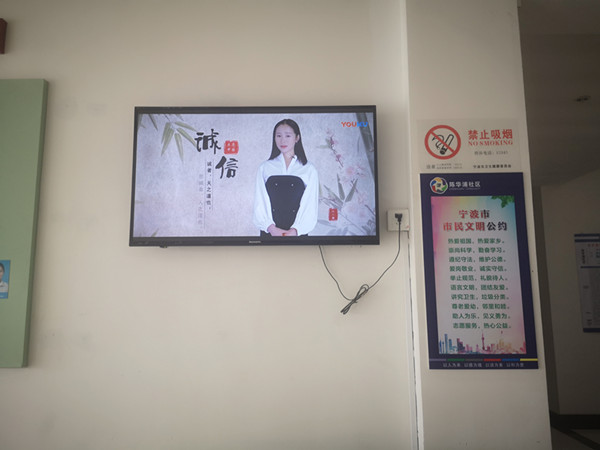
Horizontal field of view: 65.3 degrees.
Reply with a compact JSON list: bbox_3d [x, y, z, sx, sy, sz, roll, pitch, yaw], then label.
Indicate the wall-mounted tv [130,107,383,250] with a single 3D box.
[{"bbox_3d":[-0.176,-0.193,1.879,0.966,0.562,0.070,0,-8,0],"label":"wall-mounted tv"}]

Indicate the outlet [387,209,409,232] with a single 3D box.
[{"bbox_3d":[0.398,-0.018,1.896,0.086,0.088,0.022,0,-8,0],"label":"outlet"}]

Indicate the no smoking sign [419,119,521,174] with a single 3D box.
[{"bbox_3d":[0.677,-0.317,1.876,0.409,0.216,0.012,0,-8,0],"label":"no smoking sign"}]

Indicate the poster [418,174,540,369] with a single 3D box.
[{"bbox_3d":[0.686,0.170,1.811,0.408,0.751,0.015,0,-8,0],"label":"poster"}]

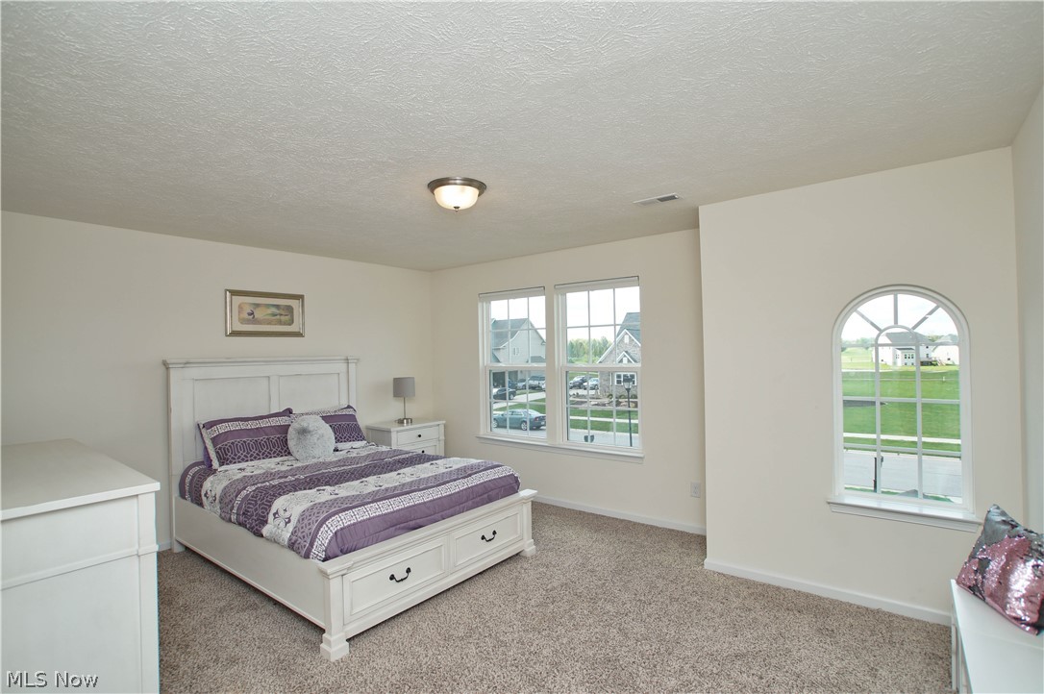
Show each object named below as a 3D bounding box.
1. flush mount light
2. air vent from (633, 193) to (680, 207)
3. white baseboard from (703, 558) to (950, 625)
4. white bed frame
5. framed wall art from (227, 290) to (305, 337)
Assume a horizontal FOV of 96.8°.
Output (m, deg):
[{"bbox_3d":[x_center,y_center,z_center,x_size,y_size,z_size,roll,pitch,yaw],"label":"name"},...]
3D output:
[{"bbox_3d":[-0.374,-0.857,2.683,0.340,0.140,0.340,-1,-1,0],"label":"flush mount light"},{"bbox_3d":[0.886,-0.939,3.010,0.300,0.015,0.140,-1,-1,36],"label":"air vent"},{"bbox_3d":[1.824,1.450,2.732,1.420,0.070,0.018,-1,-1,34],"label":"white baseboard"},{"bbox_3d":[-1.331,0.817,3.594,2.300,1.465,1.700,-2,-1,37],"label":"white bed frame"},{"bbox_3d":[-2.285,-0.289,4.162,0.030,0.400,0.660,-2,-1,40],"label":"framed wall art"}]

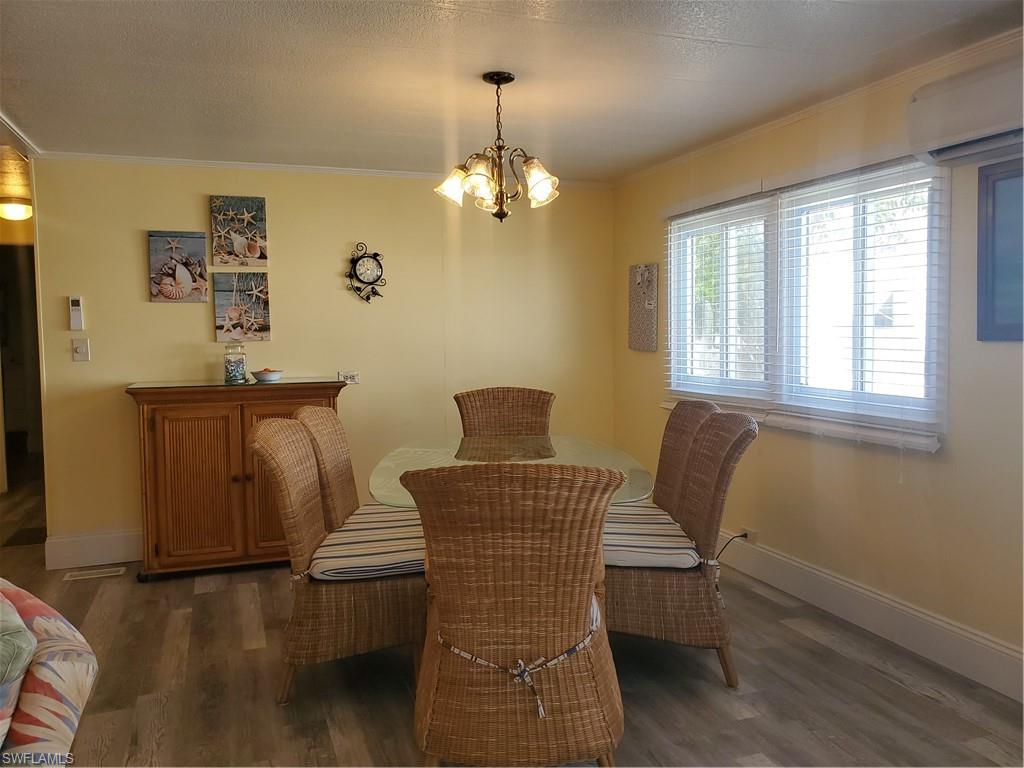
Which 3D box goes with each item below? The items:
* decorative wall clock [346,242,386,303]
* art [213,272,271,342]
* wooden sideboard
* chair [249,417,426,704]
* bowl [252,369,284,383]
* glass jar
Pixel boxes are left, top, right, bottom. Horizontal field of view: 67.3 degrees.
[{"bbox_3d":[-0.845,-0.642,4.458,0.235,0.349,0.050,-2,4,-21],"label":"decorative wall clock"},{"bbox_3d":[-1.590,-0.452,4.549,0.303,0.403,0.030,-1,3,-16],"label":"art"},{"bbox_3d":[-1.512,0.515,4.372,1.120,1.040,0.475,-1,3,-16],"label":"wooden sideboard"},{"bbox_3d":[-0.521,0.575,2.741,0.610,0.927,0.549,-1,4,-3],"label":"chair"},{"bbox_3d":[-1.309,-0.039,4.115,0.177,0.066,0.177,-2,4,-21],"label":"bowl"},{"bbox_3d":[-1.537,-0.109,4.262,0.108,0.211,0.108,-1,3,-16],"label":"glass jar"}]

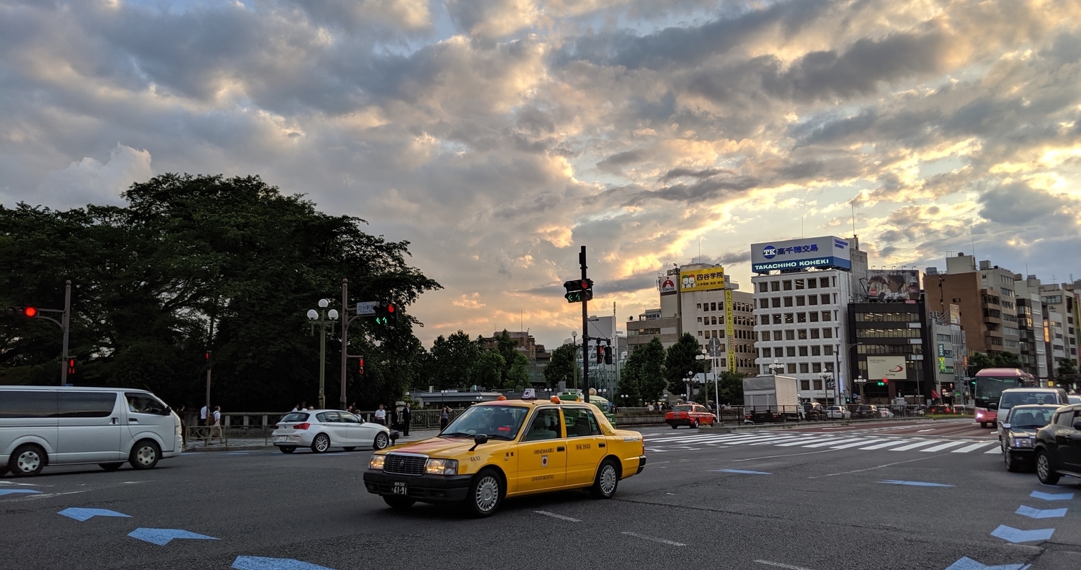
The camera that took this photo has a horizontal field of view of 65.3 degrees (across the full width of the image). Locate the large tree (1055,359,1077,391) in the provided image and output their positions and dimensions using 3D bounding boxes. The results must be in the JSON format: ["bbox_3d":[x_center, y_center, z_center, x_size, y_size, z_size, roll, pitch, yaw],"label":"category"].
[{"bbox_3d":[109.200,20.420,175.000,5.600,10.166,5.600,-1,-8,0],"label":"large tree"}]

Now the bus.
[{"bbox_3d":[30.100,7.270,54.200,2.500,3.500,11.600,-6,-10,34],"label":"bus"}]

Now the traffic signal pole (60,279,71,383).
[{"bbox_3d":[-19.569,3.163,34.518,0.260,6.782,0.260,4,-9,-29],"label":"traffic signal pole"}]

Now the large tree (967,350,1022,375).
[{"bbox_3d":[83.524,17.543,155.000,9.500,11.023,8.500,-1,-8,0],"label":"large tree"}]

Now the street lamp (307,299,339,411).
[{"bbox_3d":[-9.244,3.564,35.568,1.400,6.072,1.400,1,-8,-14],"label":"street lamp"}]

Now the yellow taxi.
[{"bbox_3d":[-0.340,2.460,12.520,1.700,1.530,4.660,-7,-10,38],"label":"yellow taxi"}]

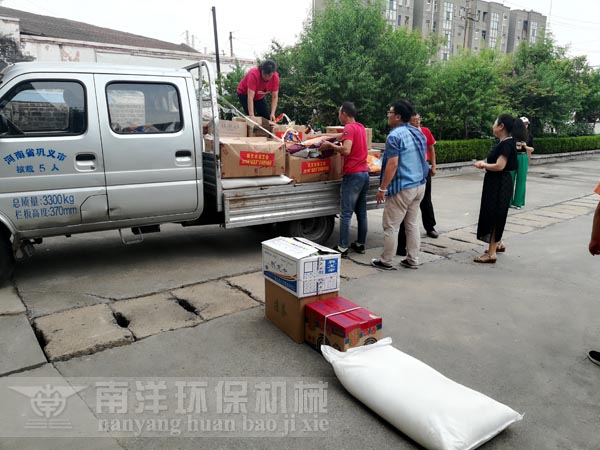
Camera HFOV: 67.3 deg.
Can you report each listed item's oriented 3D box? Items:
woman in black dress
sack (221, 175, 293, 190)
[{"bbox_3d":[2.181,-0.404,4.950,0.500,1.590,0.460,4,13,21],"label":"woman in black dress"},{"bbox_3d":[-0.563,-0.482,4.965,0.820,0.140,0.480,-8,14,-30],"label":"sack"}]

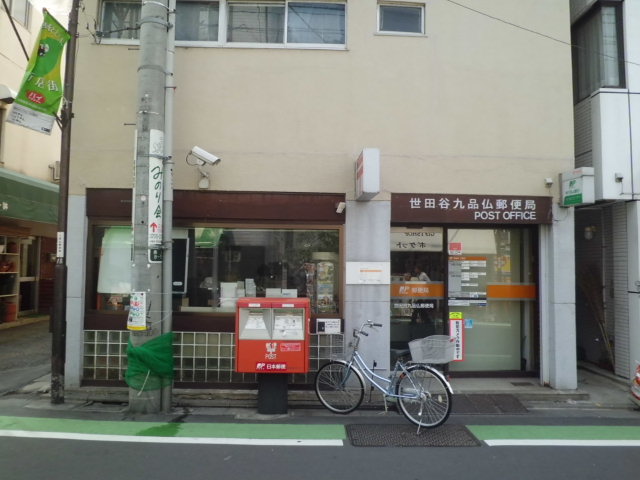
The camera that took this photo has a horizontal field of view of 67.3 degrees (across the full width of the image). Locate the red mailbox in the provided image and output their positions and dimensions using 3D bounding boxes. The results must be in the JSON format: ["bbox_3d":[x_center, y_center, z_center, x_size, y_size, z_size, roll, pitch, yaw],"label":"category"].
[{"bbox_3d":[-0.540,1.116,5.645,0.804,0.813,0.441,1,-3,-1],"label":"red mailbox"}]

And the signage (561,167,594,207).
[{"bbox_3d":[3.107,-0.632,5.811,0.142,0.412,0.451,1,-3,-1],"label":"signage"}]

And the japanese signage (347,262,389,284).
[{"bbox_3d":[0.607,0.419,6.017,0.549,0.274,0.020,1,-3,-1],"label":"japanese signage"}]

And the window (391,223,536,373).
[{"bbox_3d":[1.945,0.807,6.517,1.960,1.970,0.098,1,-3,-1],"label":"window"}]

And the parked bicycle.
[{"bbox_3d":[0.676,1.470,5.361,1.686,1.078,0.510,-1,-3,35],"label":"parked bicycle"}]

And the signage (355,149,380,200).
[{"bbox_3d":[0.562,-0.763,5.684,0.186,0.470,0.588,1,-3,-1],"label":"signage"}]

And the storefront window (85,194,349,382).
[{"bbox_3d":[-1.354,0.629,6.150,3.320,2.530,0.200,1,-2,-1],"label":"storefront window"}]

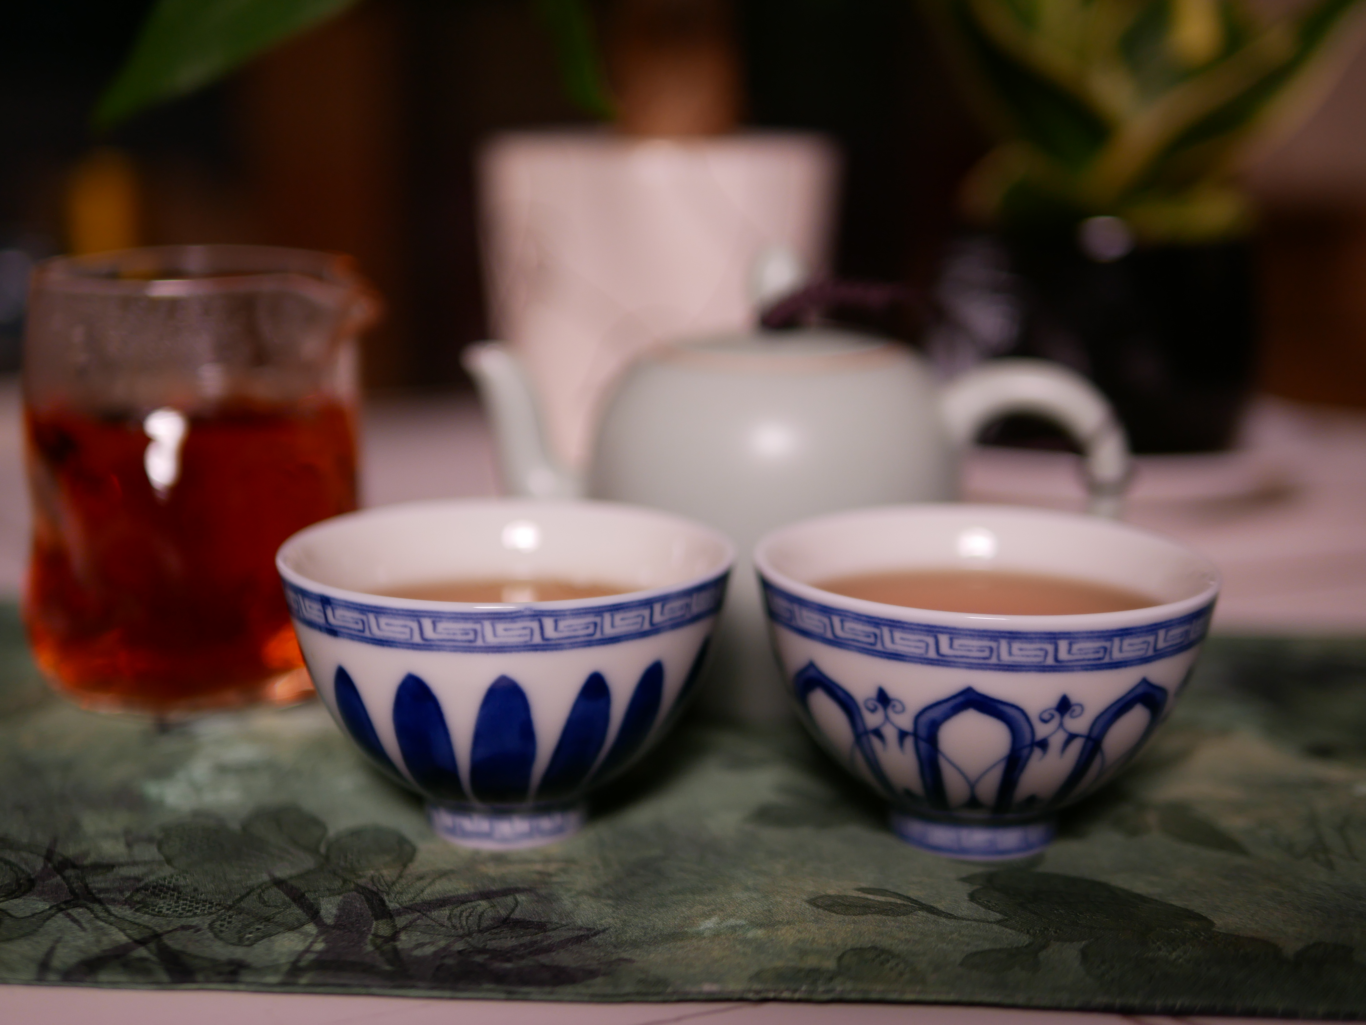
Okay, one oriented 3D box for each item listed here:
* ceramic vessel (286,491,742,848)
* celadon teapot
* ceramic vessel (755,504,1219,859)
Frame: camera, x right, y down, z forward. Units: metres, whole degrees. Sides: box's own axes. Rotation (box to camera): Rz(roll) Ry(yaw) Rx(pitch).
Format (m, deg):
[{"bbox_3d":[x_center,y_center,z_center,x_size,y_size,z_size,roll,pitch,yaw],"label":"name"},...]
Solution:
[{"bbox_3d":[-0.030,0.030,0.342,0.077,0.049,0.077,1,13,0],"label":"ceramic vessel"},{"bbox_3d":[0.024,-0.006,0.417,0.139,0.087,0.080,1,13,0],"label":"celadon teapot"},{"bbox_3d":[0.051,0.031,0.338,0.077,0.049,0.077,1,13,0],"label":"ceramic vessel"}]

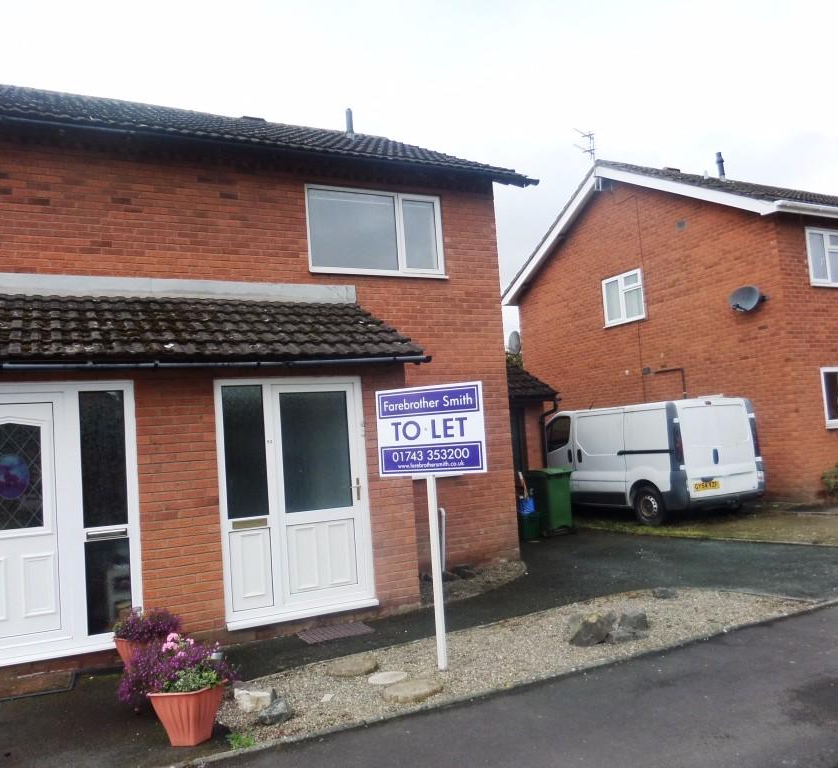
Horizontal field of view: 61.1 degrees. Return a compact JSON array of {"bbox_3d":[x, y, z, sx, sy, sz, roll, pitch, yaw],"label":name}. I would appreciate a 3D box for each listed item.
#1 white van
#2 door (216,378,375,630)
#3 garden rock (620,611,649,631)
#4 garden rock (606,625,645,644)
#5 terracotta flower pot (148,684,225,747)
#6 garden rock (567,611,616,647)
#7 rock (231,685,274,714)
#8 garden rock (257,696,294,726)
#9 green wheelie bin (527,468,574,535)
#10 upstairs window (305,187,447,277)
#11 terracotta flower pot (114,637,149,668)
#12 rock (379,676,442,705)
[{"bbox_3d":[3.745,1.357,13.147,1.910,1.970,4.780,-2,-4,-26],"label":"white van"},{"bbox_3d":[-1.056,0.979,6.187,1.330,2.070,0.100,-2,-4,-27],"label":"door"},{"bbox_3d":[1.678,1.842,5.529,0.225,0.135,0.190,-3,-4,-7],"label":"garden rock"},{"bbox_3d":[1.499,1.802,5.125,0.275,0.110,0.180,-3,-4,-4],"label":"garden rock"},{"bbox_3d":[-1.280,1.803,3.934,0.480,0.315,0.420,-4,-4,2],"label":"terracotta flower pot"},{"bbox_3d":[1.240,1.763,5.116,0.315,0.220,0.240,-4,-4,0],"label":"garden rock"},{"bbox_3d":[-0.991,1.893,4.283,0.245,0.135,0.180,-4,-4,-2],"label":"rock"},{"bbox_3d":[-0.818,1.875,4.064,0.180,0.120,0.130,-1,-5,-39],"label":"garden rock"},{"bbox_3d":[2.137,1.901,11.652,0.570,1.040,0.660,-2,-4,-24],"label":"green wheelie bin"},{"bbox_3d":[-0.482,-1.779,8.418,1.750,1.020,0.100,-2,-4,-27],"label":"upstairs window"},{"bbox_3d":[-1.945,1.928,5.079,0.390,0.300,0.380,-2,-4,-27],"label":"terracotta flower pot"},{"bbox_3d":[-0.046,1.907,4.406,0.400,0.065,0.300,-3,-4,-4],"label":"rock"}]

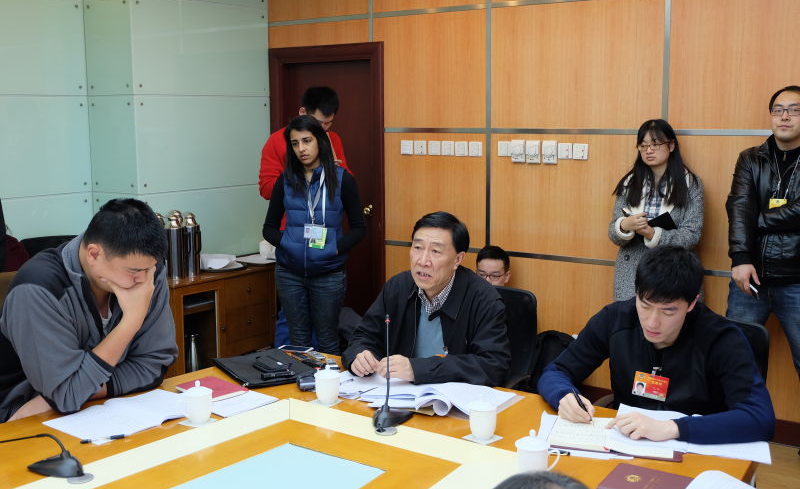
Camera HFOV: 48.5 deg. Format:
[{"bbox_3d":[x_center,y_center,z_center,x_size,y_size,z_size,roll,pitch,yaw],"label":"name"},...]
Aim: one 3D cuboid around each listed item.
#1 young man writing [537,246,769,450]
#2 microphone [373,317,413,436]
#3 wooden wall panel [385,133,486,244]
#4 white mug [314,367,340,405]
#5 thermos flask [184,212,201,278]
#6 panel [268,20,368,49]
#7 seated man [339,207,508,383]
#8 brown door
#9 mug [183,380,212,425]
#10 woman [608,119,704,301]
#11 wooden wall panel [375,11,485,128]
[{"bbox_3d":[0.850,0.635,2.858,0.680,1.300,0.680,5,10,32],"label":"young man writing"},{"bbox_3d":[-0.021,0.380,2.740,0.095,0.340,0.165,8,12,42],"label":"microphone"},{"bbox_3d":[0.220,-0.350,5.585,0.739,0.696,0.030,5,10,34],"label":"wooden wall panel"},{"bbox_3d":[-0.232,0.438,2.829,0.085,0.122,0.098,-1,8,-5],"label":"white mug"},{"bbox_3d":[-1.173,0.004,5.016,0.120,0.360,0.090,6,11,39],"label":"thermos flask"},{"bbox_3d":[-0.549,-1.409,5.957,0.861,0.146,0.030,5,10,34],"label":"panel"},{"bbox_3d":[0.131,0.530,3.198,0.580,1.330,0.780,6,11,38],"label":"seated man"},{"bbox_3d":[-0.485,-0.256,5.933,0.947,2.101,0.100,5,10,34],"label":"brown door"},{"bbox_3d":[-0.602,0.466,2.643,0.085,0.125,0.098,-2,9,-13],"label":"mug"},{"bbox_3d":[1.306,0.193,4.574,0.460,1.660,0.340,5,10,34],"label":"woman"},{"bbox_3d":[0.171,-1.044,5.361,0.804,0.681,0.030,5,10,34],"label":"wooden wall panel"}]

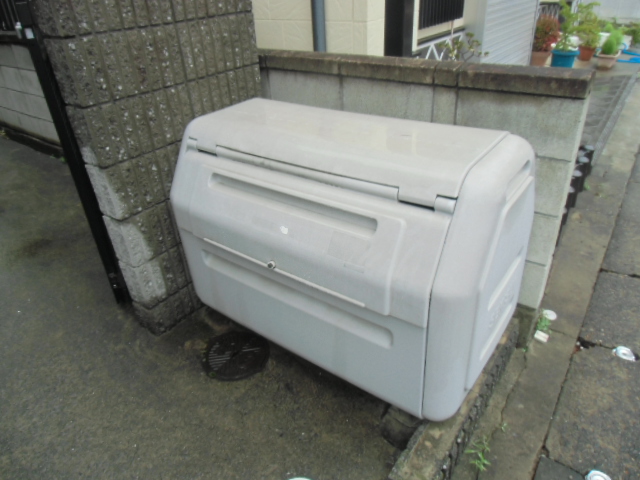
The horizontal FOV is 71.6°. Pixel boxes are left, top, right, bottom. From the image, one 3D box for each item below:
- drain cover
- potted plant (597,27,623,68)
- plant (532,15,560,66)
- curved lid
[{"bbox_3d":[-0.323,0.447,1.726,0.274,0.020,0.274,-3,31,2],"label":"drain cover"},{"bbox_3d":[3.728,-2.462,5.697,0.230,0.435,0.470,19,38,34],"label":"potted plant"},{"bbox_3d":[2.803,-2.447,5.532,0.356,0.690,0.356,19,38,34],"label":"plant"},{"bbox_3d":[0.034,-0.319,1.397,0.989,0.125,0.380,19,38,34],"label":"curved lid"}]

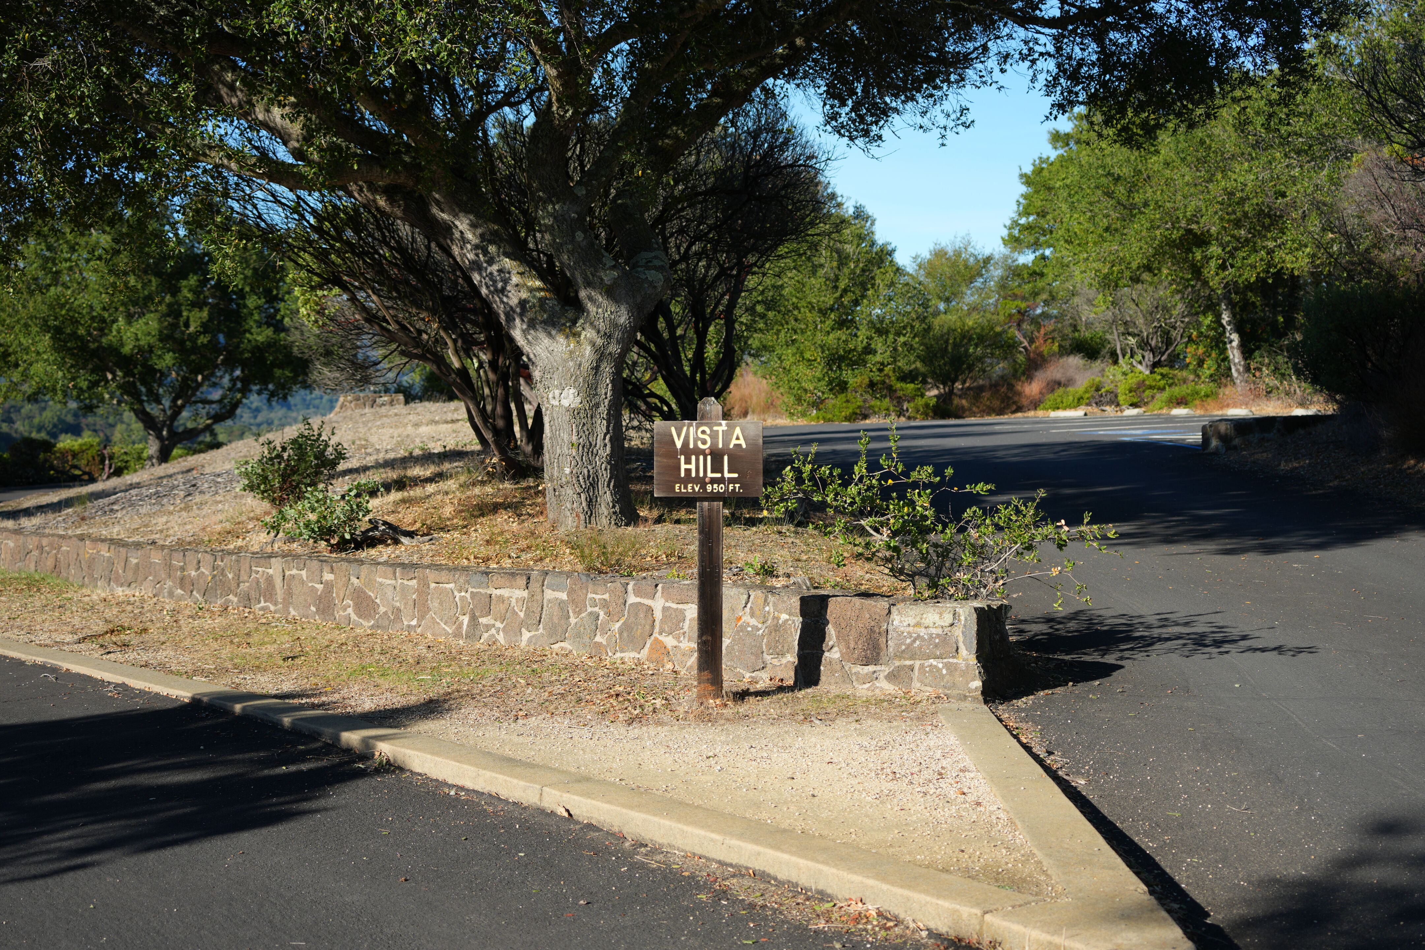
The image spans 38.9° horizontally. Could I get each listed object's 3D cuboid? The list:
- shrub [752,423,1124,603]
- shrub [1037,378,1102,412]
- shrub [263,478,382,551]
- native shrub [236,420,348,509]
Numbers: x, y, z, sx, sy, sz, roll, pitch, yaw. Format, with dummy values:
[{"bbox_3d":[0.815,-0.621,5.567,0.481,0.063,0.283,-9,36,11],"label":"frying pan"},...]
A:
[{"bbox_3d":[1.010,0.174,9.000,1.550,0.780,1.250,0,3,0],"label":"shrub"},{"bbox_3d":[8.702,-1.946,49.000,1.550,0.800,1.400,0,3,0],"label":"shrub"},{"bbox_3d":[-2.242,0.230,11.600,0.670,0.420,0.600,0,3,0],"label":"shrub"},{"bbox_3d":[-2.710,-0.057,13.000,0.720,0.600,0.680,0,3,0],"label":"native shrub"}]

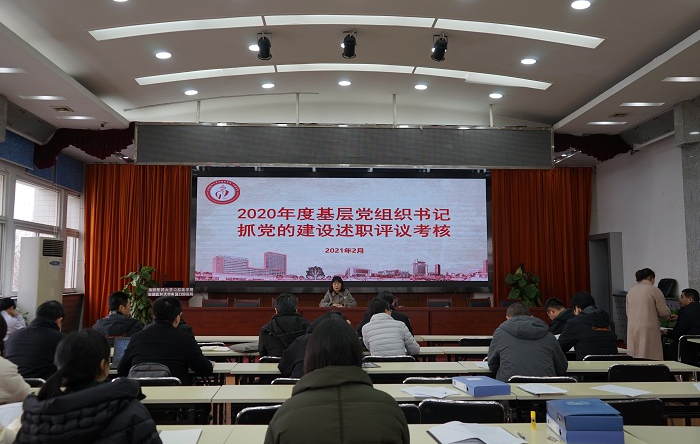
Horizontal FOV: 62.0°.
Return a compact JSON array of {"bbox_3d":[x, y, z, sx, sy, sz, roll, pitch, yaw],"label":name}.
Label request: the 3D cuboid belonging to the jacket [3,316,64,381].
[{"bbox_3d":[-2.143,1.017,4.043,0.560,0.680,0.450,-1,-5,6],"label":"jacket"}]

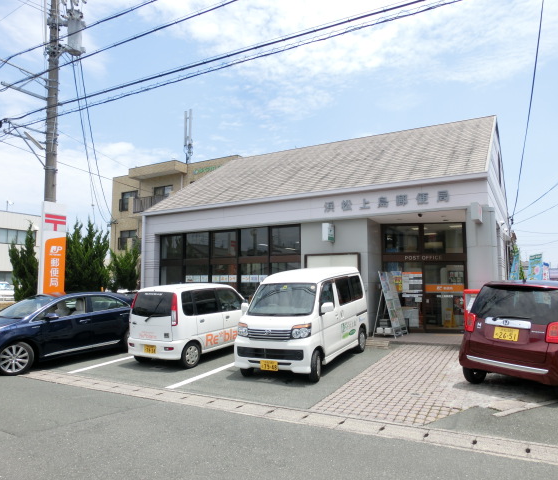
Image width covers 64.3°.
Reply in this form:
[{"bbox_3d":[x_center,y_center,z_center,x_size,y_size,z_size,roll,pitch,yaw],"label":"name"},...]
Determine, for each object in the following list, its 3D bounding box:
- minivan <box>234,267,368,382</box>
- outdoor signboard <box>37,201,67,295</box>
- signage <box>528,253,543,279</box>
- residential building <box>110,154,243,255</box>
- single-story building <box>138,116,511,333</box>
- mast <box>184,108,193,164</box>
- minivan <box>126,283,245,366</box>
[{"bbox_3d":[0.565,1.545,8.882,1.510,1.870,3.400,-4,-4,28],"label":"minivan"},{"bbox_3d":[-6.756,0.855,13.238,0.280,4.040,0.710,-4,-6,29],"label":"outdoor signboard"},{"bbox_3d":[9.249,1.406,16.000,0.550,1.800,0.060,-4,-6,29],"label":"signage"},{"bbox_3d":[-5.153,-0.098,34.494,11.800,9.100,10.500,-4,-6,29],"label":"residential building"},{"bbox_3d":[3.041,-0.570,19.079,12.100,7.600,12.600,-4,-6,29],"label":"single-story building"},{"bbox_3d":[-6.882,-7.765,33.558,0.750,4.420,0.600,-4,-6,29],"label":"mast"},{"bbox_3d":[-1.692,1.818,10.231,1.490,1.640,3.400,-4,-4,32],"label":"minivan"}]

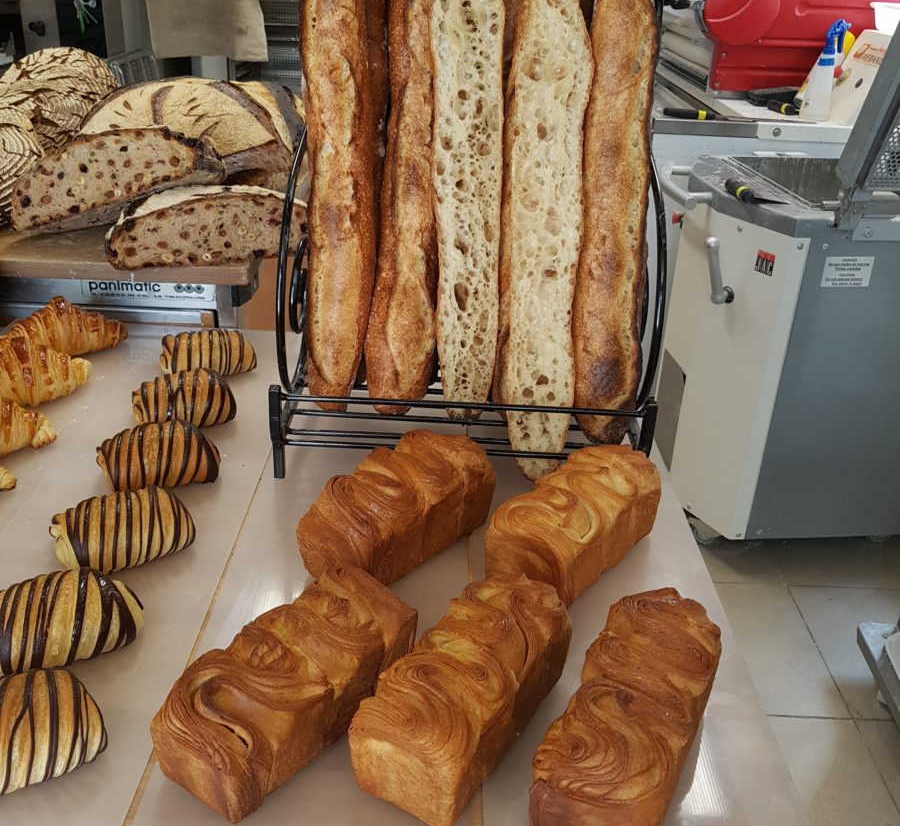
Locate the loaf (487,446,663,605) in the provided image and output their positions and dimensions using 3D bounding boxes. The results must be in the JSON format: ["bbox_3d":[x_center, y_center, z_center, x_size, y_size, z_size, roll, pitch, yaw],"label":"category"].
[{"bbox_3d":[0.129,0.108,0.918,0.086,0.075,0.185,20,30,30],"label":"loaf"}]

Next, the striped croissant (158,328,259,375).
[{"bbox_3d":[-0.348,-0.093,1.308,0.118,0.050,0.068,0,26,-7],"label":"striped croissant"}]

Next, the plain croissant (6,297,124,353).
[{"bbox_3d":[-0.569,-0.131,1.349,0.150,0.063,0.078,-3,27,-12],"label":"plain croissant"}]

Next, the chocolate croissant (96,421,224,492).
[{"bbox_3d":[-0.336,0.044,1.044,0.120,0.053,0.070,-3,28,-12],"label":"chocolate croissant"}]

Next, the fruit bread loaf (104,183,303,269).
[{"bbox_3d":[-0.388,-0.301,1.467,0.290,0.092,0.110,-3,28,-12],"label":"fruit bread loaf"}]

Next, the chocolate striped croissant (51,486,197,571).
[{"bbox_3d":[-0.326,0.115,0.906,0.124,0.054,0.072,-5,28,-14],"label":"chocolate striped croissant"}]

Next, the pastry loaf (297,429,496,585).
[{"bbox_3d":[-0.050,0.100,0.942,0.083,0.074,0.198,23,33,34],"label":"pastry loaf"}]

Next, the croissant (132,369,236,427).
[{"bbox_3d":[-0.344,-0.025,1.178,0.118,0.051,0.068,-3,28,-12],"label":"croissant"}]

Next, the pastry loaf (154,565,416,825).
[{"bbox_3d":[-0.123,0.212,0.720,0.082,0.072,0.203,21,32,31],"label":"pastry loaf"}]

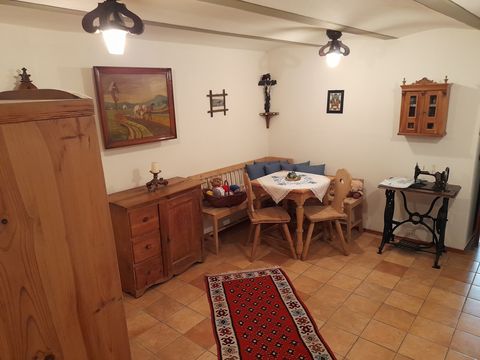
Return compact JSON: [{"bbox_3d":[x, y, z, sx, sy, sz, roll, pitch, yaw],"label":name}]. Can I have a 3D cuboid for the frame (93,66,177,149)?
[{"bbox_3d":[-0.977,-0.717,3.397,0.045,0.726,0.854,9,17,38],"label":"frame"}]

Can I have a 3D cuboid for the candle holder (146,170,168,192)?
[{"bbox_3d":[-0.843,-0.001,3.523,0.214,0.166,0.203,-5,14,-13],"label":"candle holder"}]

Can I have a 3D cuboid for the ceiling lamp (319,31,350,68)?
[{"bbox_3d":[0.906,-1.261,3.347,0.283,0.347,0.283,2,14,15],"label":"ceiling lamp"}]

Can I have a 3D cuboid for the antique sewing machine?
[{"bbox_3d":[1.988,-0.033,3.621,0.331,0.259,0.176,9,17,38],"label":"antique sewing machine"}]

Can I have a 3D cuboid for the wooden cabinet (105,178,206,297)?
[{"bbox_3d":[-0.824,0.532,3.505,0.444,0.862,0.913,9,17,38],"label":"wooden cabinet"}]

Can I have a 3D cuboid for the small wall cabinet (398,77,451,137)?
[{"bbox_3d":[1.981,-0.785,3.720,0.449,0.601,0.227,9,17,38],"label":"small wall cabinet"}]

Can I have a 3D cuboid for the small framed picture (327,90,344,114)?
[{"bbox_3d":[1.226,-0.996,4.432,0.216,0.283,0.021,9,17,38],"label":"small framed picture"}]

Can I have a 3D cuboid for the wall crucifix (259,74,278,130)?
[{"bbox_3d":[0.422,-1.131,5.001,0.280,0.758,0.112,-3,13,-5],"label":"wall crucifix"}]

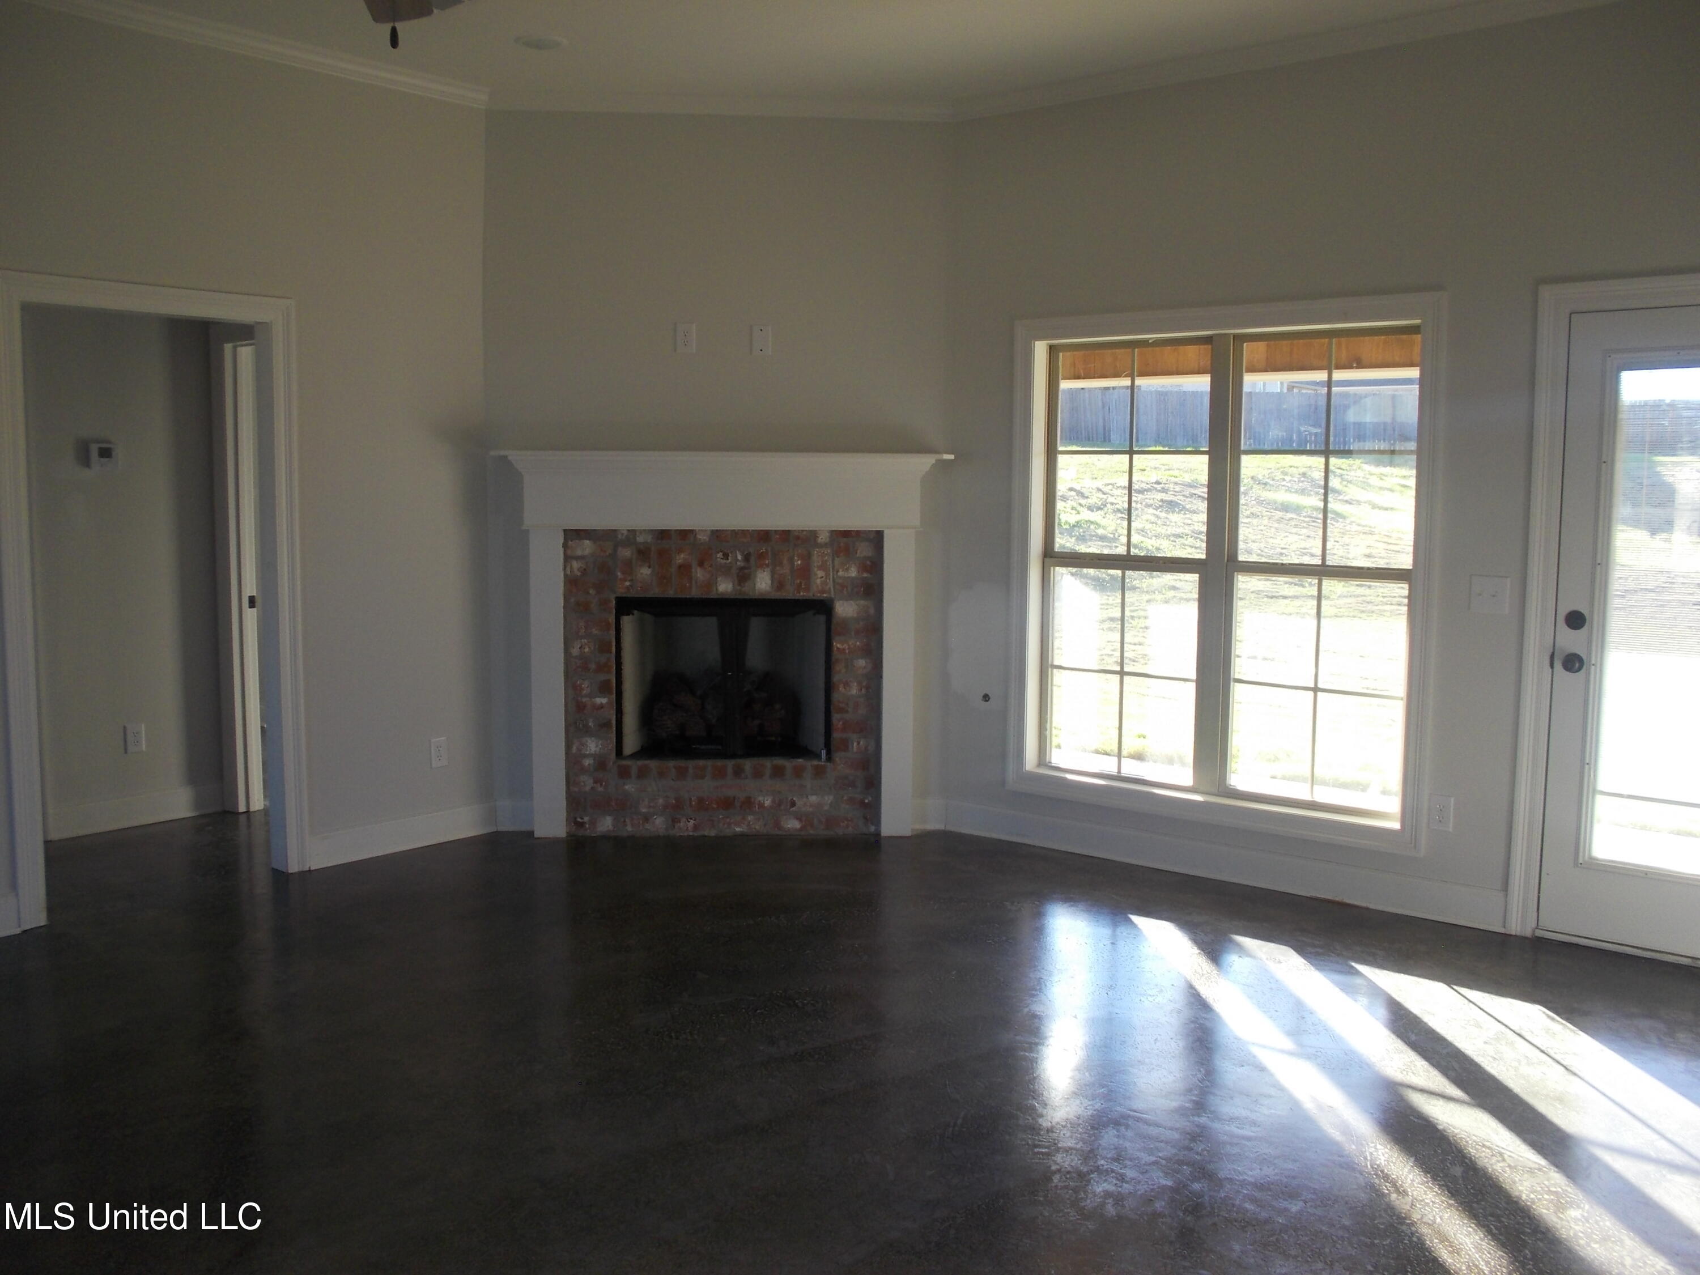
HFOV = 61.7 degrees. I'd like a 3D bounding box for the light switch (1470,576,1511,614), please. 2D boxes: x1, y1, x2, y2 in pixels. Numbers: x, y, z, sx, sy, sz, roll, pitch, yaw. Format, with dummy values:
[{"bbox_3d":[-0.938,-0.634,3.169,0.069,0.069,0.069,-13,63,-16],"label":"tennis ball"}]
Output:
[{"bbox_3d":[2.120,-0.141,4.729,0.121,0.119,0.018,5,7,39],"label":"light switch"}]

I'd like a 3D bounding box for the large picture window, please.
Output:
[{"bbox_3d":[1.401,-0.265,5.464,1.530,1.760,0.120,5,7,39],"label":"large picture window"}]

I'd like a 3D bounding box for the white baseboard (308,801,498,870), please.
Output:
[{"bbox_3d":[-1.792,0.802,5.801,0.016,0.132,0.873,5,7,39],"label":"white baseboard"}]

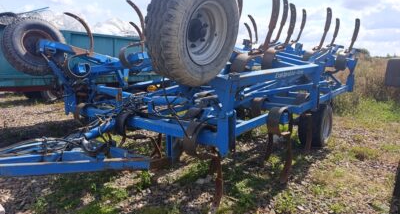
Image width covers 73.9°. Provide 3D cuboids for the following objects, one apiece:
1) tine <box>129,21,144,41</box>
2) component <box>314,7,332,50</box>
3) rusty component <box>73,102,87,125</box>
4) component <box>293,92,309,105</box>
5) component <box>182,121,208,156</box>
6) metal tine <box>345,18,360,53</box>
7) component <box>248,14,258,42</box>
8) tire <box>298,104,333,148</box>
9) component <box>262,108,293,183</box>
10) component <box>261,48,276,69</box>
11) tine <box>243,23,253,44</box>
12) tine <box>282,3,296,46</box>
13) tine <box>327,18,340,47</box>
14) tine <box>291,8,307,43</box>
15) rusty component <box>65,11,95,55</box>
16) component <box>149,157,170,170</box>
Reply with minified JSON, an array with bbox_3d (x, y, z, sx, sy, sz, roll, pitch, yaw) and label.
[{"bbox_3d":[-1.199,-1.410,5.100,0.080,0.580,0.300,-7,4,40],"label":"tine"},{"bbox_3d":[1.785,-1.114,3.800,0.070,0.569,0.251,22,21,34],"label":"component"},{"bbox_3d":[-1.701,0.093,3.800,0.090,0.340,0.300,8,13,38],"label":"rusty component"},{"bbox_3d":[1.693,-0.110,4.500,0.090,0.330,0.300,8,13,38],"label":"component"},{"bbox_3d":[-0.014,0.285,2.403,0.120,0.310,0.290,8,13,38],"label":"component"},{"bbox_3d":[2.851,-1.332,4.917,0.070,0.569,0.281,22,21,34],"label":"metal tine"},{"bbox_3d":[1.216,-1.790,6.100,0.080,0.660,0.300,-7,4,40],"label":"component"},{"bbox_3d":[2.137,0.334,4.900,0.370,0.830,0.830,8,13,38],"label":"tire"},{"bbox_3d":[0.911,0.437,3.020,0.120,0.870,0.430,8,13,38],"label":"component"},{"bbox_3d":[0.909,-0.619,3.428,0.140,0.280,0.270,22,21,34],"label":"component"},{"bbox_3d":[1.264,-1.882,6.900,0.080,0.620,0.300,-7,4,40],"label":"tine"},{"bbox_3d":[1.226,-1.102,3.637,0.070,0.569,0.228,22,21,34],"label":"tine"},{"bbox_3d":[3.065,-1.682,6.000,0.080,0.660,0.300,22,22,34],"label":"tine"},{"bbox_3d":[2.001,-1.590,5.250,0.080,0.660,0.300,22,22,34],"label":"tine"},{"bbox_3d":[-1.571,-0.956,3.480,0.070,0.550,0.310,-10,2,40],"label":"rusty component"},{"bbox_3d":[-0.376,0.525,2.470,0.210,0.100,0.100,-1,10,-7],"label":"component"}]

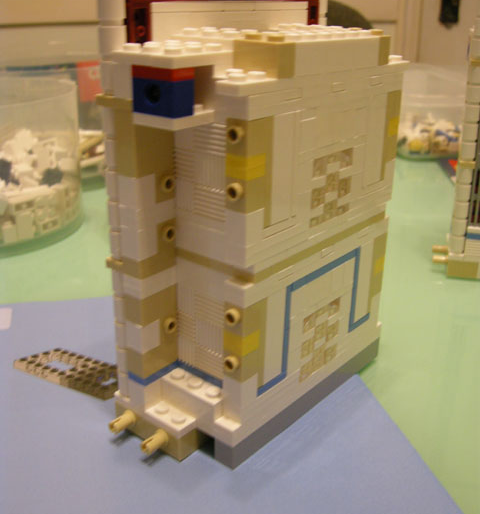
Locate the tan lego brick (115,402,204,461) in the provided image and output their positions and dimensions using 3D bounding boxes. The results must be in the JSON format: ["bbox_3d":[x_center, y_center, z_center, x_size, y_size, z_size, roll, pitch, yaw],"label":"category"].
[{"bbox_3d":[-0.029,0.058,0.229,0.032,0.010,0.008,18,27,36],"label":"tan lego brick"}]

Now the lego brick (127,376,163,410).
[{"bbox_3d":[-0.032,0.045,0.227,0.008,0.010,0.008,18,27,36],"label":"lego brick"}]

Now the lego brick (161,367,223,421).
[{"bbox_3d":[-0.015,0.046,0.223,0.024,0.011,0.008,18,27,36],"label":"lego brick"}]

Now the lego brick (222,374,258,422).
[{"bbox_3d":[0.000,0.044,0.214,0.008,0.016,0.008,18,27,36],"label":"lego brick"}]

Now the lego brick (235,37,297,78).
[{"bbox_3d":[0.007,-0.056,0.187,0.016,0.010,0.008,18,27,36],"label":"lego brick"}]

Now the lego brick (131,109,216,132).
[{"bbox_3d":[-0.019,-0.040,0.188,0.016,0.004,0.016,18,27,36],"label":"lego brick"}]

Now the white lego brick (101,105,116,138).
[{"bbox_3d":[-0.036,-0.040,0.198,0.008,0.010,0.008,18,27,36],"label":"white lego brick"}]

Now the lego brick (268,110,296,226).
[{"bbox_3d":[0.009,-0.026,0.196,0.008,0.032,0.010,18,27,36],"label":"lego brick"}]

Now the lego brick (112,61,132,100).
[{"bbox_3d":[-0.030,-0.050,0.189,0.008,0.010,0.010,18,27,36],"label":"lego brick"}]

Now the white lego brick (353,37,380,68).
[{"bbox_3d":[0.037,-0.067,0.217,0.009,0.010,0.016,18,27,36],"label":"white lego brick"}]

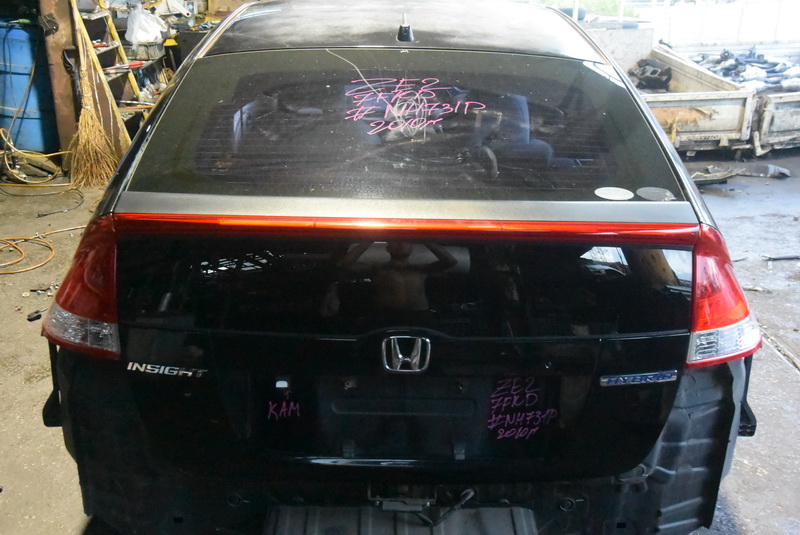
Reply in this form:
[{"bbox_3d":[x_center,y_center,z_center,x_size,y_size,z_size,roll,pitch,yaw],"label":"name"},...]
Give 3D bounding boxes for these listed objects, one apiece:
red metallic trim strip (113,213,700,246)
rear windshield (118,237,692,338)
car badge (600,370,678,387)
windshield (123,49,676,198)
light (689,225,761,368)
[{"bbox_3d":[0.013,-0.069,1.541,1.165,0.062,0.100,1,17,0],"label":"red metallic trim strip"},{"bbox_3d":[0.009,0.037,1.535,1.135,0.195,0.091,1,2,0],"label":"rear windshield"},{"bbox_3d":[0.459,0.210,1.530,0.160,0.024,0.011,-2,13,-12],"label":"car badge"},{"bbox_3d":[0.019,-0.344,1.853,1.141,0.055,0.722,1,39,0],"label":"windshield"},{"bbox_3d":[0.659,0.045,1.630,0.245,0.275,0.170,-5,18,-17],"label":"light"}]

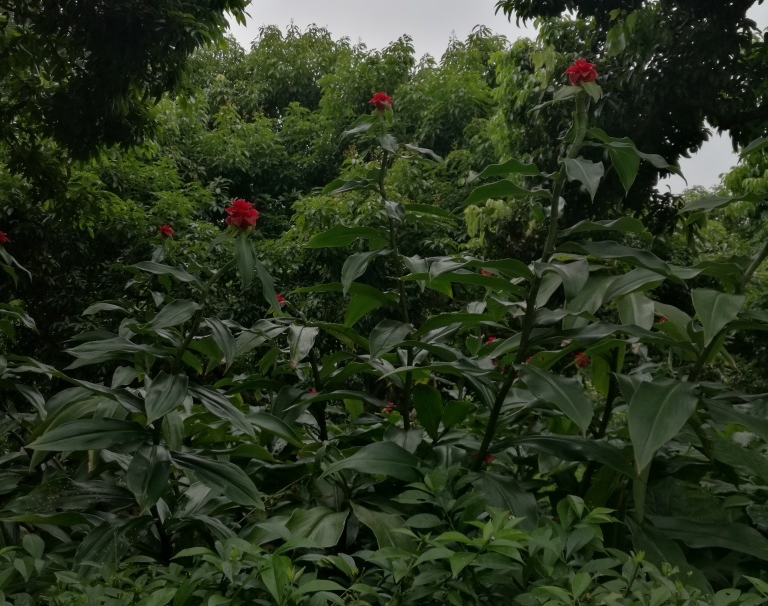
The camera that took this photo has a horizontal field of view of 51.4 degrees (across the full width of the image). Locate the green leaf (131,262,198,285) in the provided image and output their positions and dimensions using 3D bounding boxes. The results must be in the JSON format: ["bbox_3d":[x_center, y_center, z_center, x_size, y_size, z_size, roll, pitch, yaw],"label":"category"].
[{"bbox_3d":[-0.641,-0.090,2.350,0.205,0.035,0.075,9,30,-11],"label":"green leaf"}]

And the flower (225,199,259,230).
[{"bbox_3d":[-0.418,-0.259,2.350,0.100,0.092,0.100,6,0,0],"label":"flower"}]

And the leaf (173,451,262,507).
[{"bbox_3d":[-0.467,0.486,2.220,0.290,0.055,0.115,27,38,19],"label":"leaf"}]

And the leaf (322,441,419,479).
[{"bbox_3d":[-0.036,0.431,2.200,0.275,0.060,0.125,-6,35,-16],"label":"leaf"}]

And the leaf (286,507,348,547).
[{"bbox_3d":[-0.186,0.628,2.250,0.130,0.060,0.200,19,37,41],"label":"leaf"}]

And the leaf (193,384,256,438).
[{"bbox_3d":[-0.453,0.305,2.250,0.235,0.045,0.100,38,36,24],"label":"leaf"}]

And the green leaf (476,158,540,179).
[{"bbox_3d":[0.358,-0.387,2.300,0.195,0.040,0.085,-3,-5,-17],"label":"green leaf"}]

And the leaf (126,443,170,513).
[{"bbox_3d":[-0.647,0.478,2.200,0.125,0.240,0.060,9,-34,7],"label":"leaf"}]

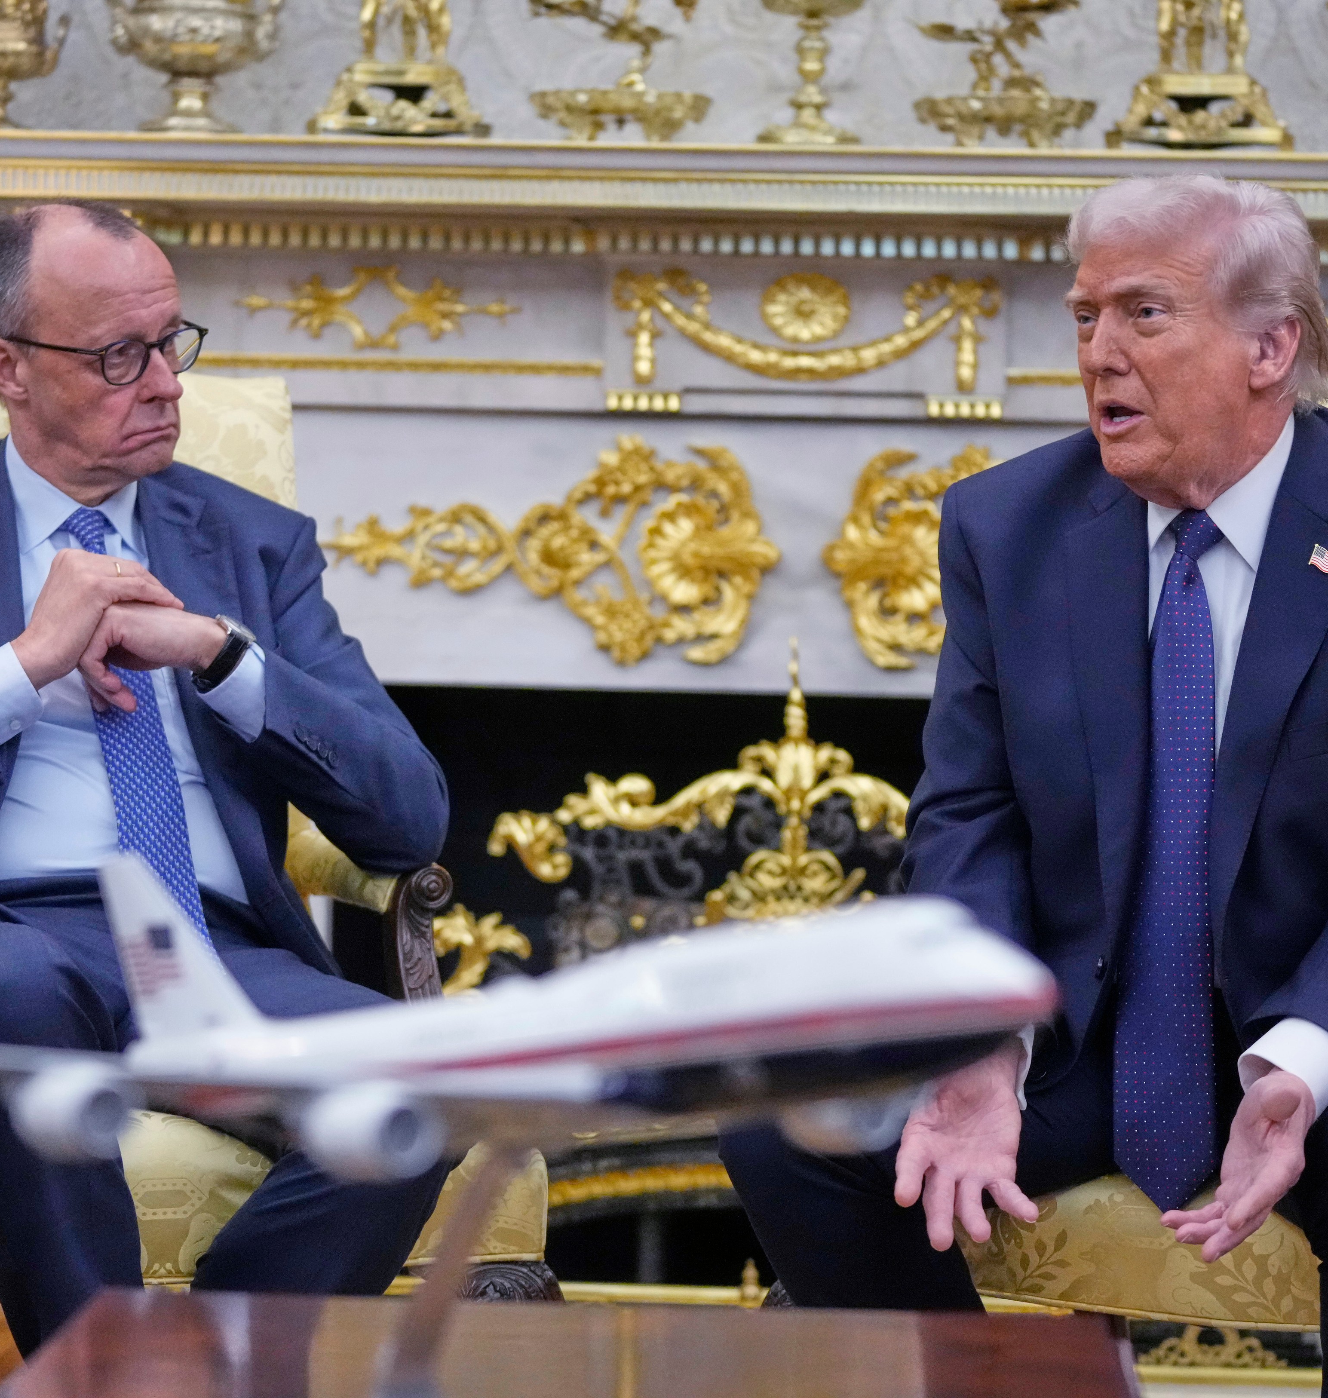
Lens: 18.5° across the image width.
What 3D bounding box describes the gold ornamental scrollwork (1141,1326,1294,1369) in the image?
[{"bbox_3d":[0.609,0.713,4.500,0.166,0.054,0.020,1,1,2],"label":"gold ornamental scrollwork"}]

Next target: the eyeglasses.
[{"bbox_3d":[-0.513,-0.321,3.720,0.145,0.046,0.143,13,19,39],"label":"eyeglasses"}]

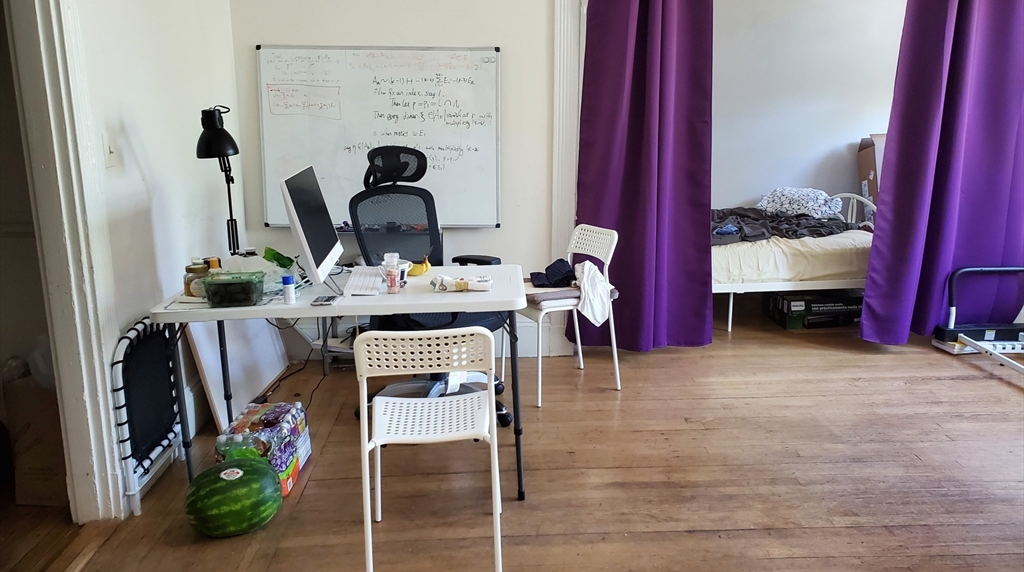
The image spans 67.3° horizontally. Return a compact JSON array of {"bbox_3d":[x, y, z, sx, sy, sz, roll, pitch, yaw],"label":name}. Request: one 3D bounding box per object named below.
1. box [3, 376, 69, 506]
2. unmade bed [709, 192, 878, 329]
[{"bbox_3d":[-1.623,0.509,2.831,0.250,0.470,0.360,0,12,3],"label":"box"},{"bbox_3d":[1.318,-0.214,5.303,1.980,0.820,1.000,-2,12,-7],"label":"unmade bed"}]

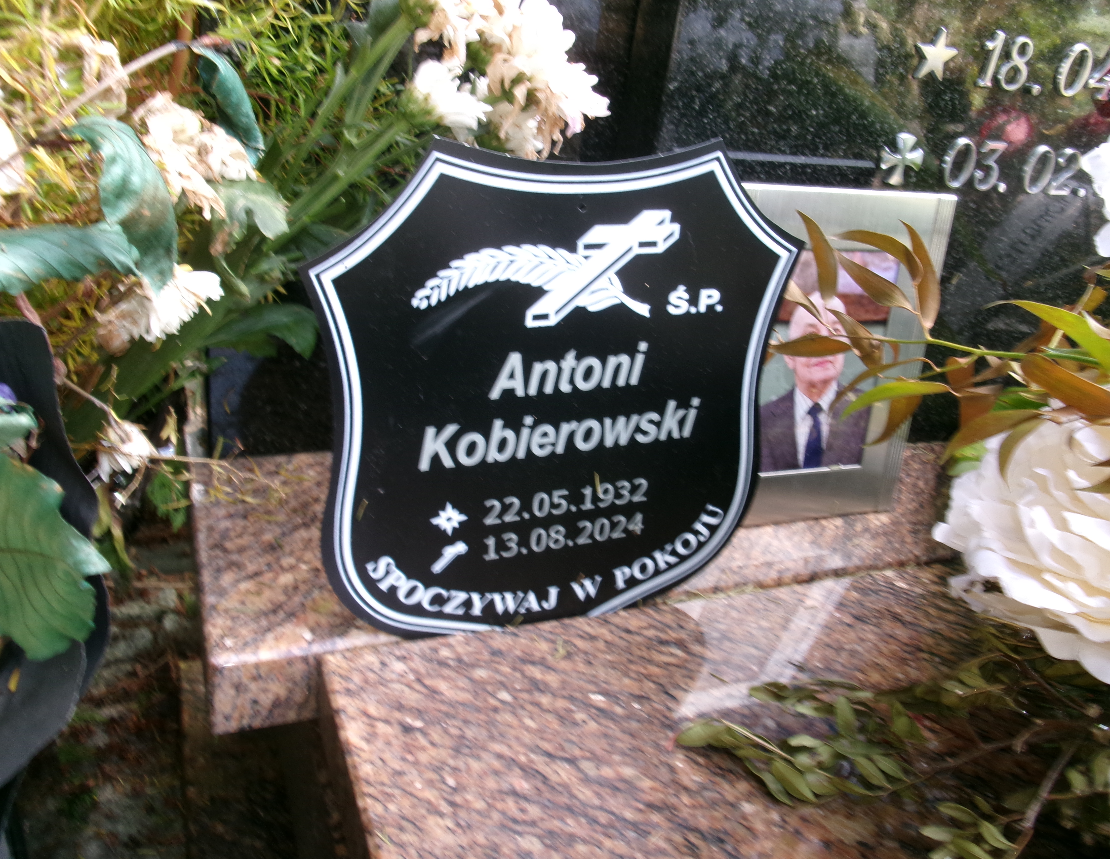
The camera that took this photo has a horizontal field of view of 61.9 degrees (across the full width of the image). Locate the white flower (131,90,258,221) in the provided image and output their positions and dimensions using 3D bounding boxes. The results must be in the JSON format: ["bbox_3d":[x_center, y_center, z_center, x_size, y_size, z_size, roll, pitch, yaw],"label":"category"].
[{"bbox_3d":[-0.231,-0.179,0.605,0.078,0.070,0.060,-1,27,-14],"label":"white flower"}]

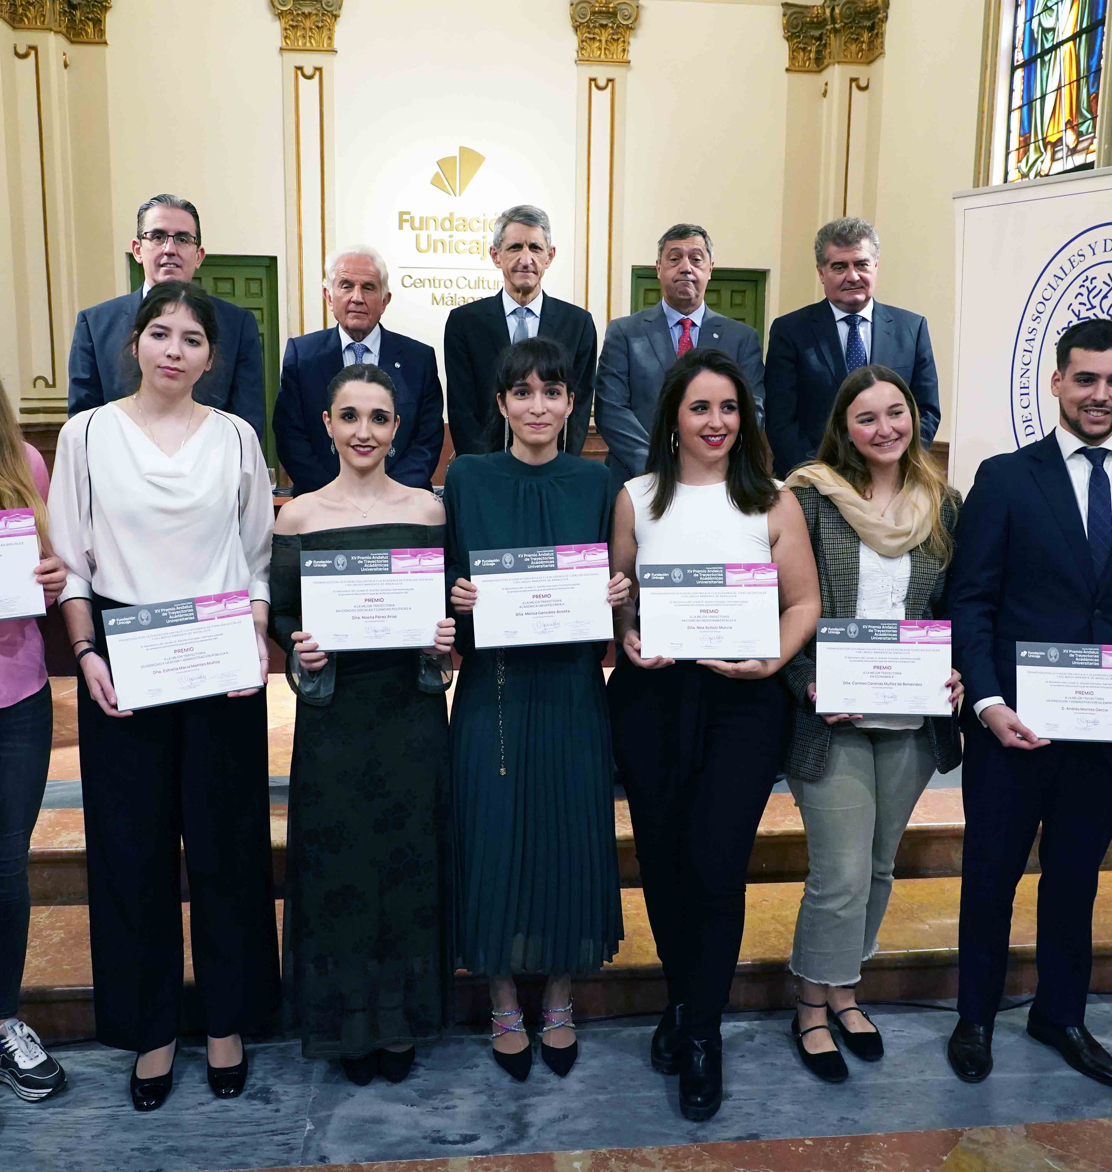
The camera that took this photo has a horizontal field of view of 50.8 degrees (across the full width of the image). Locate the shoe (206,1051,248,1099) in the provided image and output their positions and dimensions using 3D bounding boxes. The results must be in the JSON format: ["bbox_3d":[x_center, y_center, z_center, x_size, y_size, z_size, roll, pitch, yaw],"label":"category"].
[{"bbox_3d":[-0.773,1.101,2.768,0.083,0.090,0.240,-2,9,-14],"label":"shoe"}]

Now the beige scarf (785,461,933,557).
[{"bbox_3d":[0.692,-0.180,2.702,0.325,0.215,0.265,0,8,0],"label":"beige scarf"}]

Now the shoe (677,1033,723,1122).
[{"bbox_3d":[0.328,1.085,2.703,0.098,0.155,0.270,1,8,4],"label":"shoe"}]

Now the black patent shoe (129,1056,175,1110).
[{"bbox_3d":[-0.934,1.107,2.720,0.083,0.090,0.240,-1,8,-11],"label":"black patent shoe"}]

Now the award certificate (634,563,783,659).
[{"bbox_3d":[0.333,0.056,2.540,0.297,0.210,0.010,-1,-9,3],"label":"award certificate"}]

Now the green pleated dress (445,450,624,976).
[{"bbox_3d":[-0.050,0.317,2.673,0.420,1.240,0.360,1,9,0],"label":"green pleated dress"}]

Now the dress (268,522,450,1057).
[{"bbox_3d":[-0.444,0.466,2.658,0.420,1.250,0.360,0,9,-6],"label":"dress"}]

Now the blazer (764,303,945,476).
[{"bbox_3d":[0.884,-0.470,3.518,0.510,0.745,0.310,1,8,5],"label":"blazer"}]

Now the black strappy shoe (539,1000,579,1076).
[{"bbox_3d":[0.010,1.063,2.847,0.085,0.135,0.245,1,9,-2],"label":"black strappy shoe"}]

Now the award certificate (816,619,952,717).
[{"bbox_3d":[0.715,0.178,2.556,0.297,0.212,0.010,1,-3,5],"label":"award certificate"}]

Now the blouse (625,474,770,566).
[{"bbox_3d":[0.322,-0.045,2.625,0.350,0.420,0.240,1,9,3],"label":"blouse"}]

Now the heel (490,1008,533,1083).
[{"bbox_3d":[-0.106,1.081,2.831,0.080,0.120,0.235,-2,9,-14],"label":"heel"}]

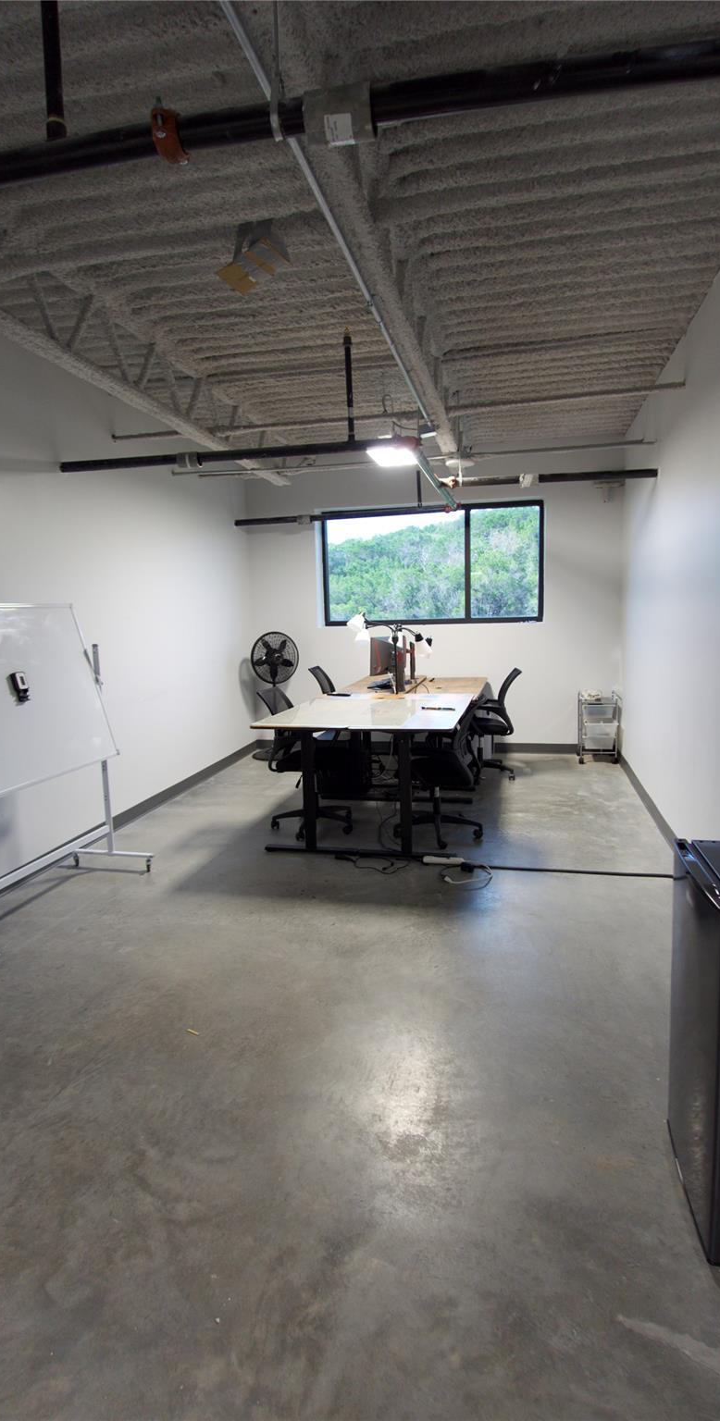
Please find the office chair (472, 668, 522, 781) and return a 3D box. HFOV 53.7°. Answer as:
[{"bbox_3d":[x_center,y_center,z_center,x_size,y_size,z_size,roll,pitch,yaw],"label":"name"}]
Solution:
[{"bbox_3d":[1.054,0.104,6.066,0.640,0.940,0.600,0,8,13],"label":"office chair"}]

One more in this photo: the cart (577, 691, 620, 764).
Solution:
[{"bbox_3d":[2.207,0.146,6.590,0.340,0.640,0.410,0,8,13],"label":"cart"}]

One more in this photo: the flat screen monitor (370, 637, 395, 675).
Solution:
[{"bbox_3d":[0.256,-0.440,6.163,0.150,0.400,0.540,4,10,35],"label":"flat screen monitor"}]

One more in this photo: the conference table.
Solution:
[{"bbox_3d":[0.299,0.274,5.526,1.220,0.800,3.040,0,8,13],"label":"conference table"}]

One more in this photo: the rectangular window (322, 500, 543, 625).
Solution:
[{"bbox_3d":[0.703,-1.471,7.194,2.220,1.170,0.100,0,8,13],"label":"rectangular window"}]

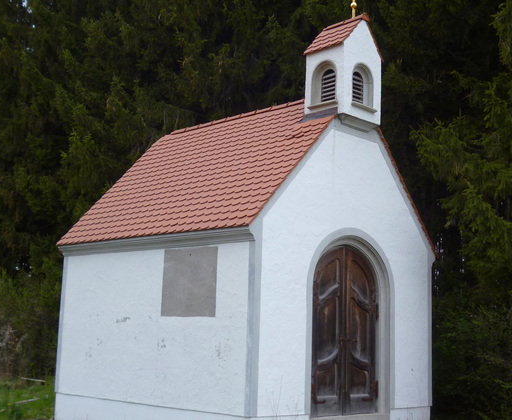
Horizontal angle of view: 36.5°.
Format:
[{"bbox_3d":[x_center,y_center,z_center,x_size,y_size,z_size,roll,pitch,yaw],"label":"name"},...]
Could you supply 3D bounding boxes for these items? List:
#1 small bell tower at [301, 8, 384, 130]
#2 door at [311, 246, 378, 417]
[{"bbox_3d":[1.395,-2.169,12.340,1.039,1.852,0.827,11,-13,-44],"label":"small bell tower"},{"bbox_3d":[1.321,1.800,11.633,1.527,2.470,0.098,11,-13,-44],"label":"door"}]

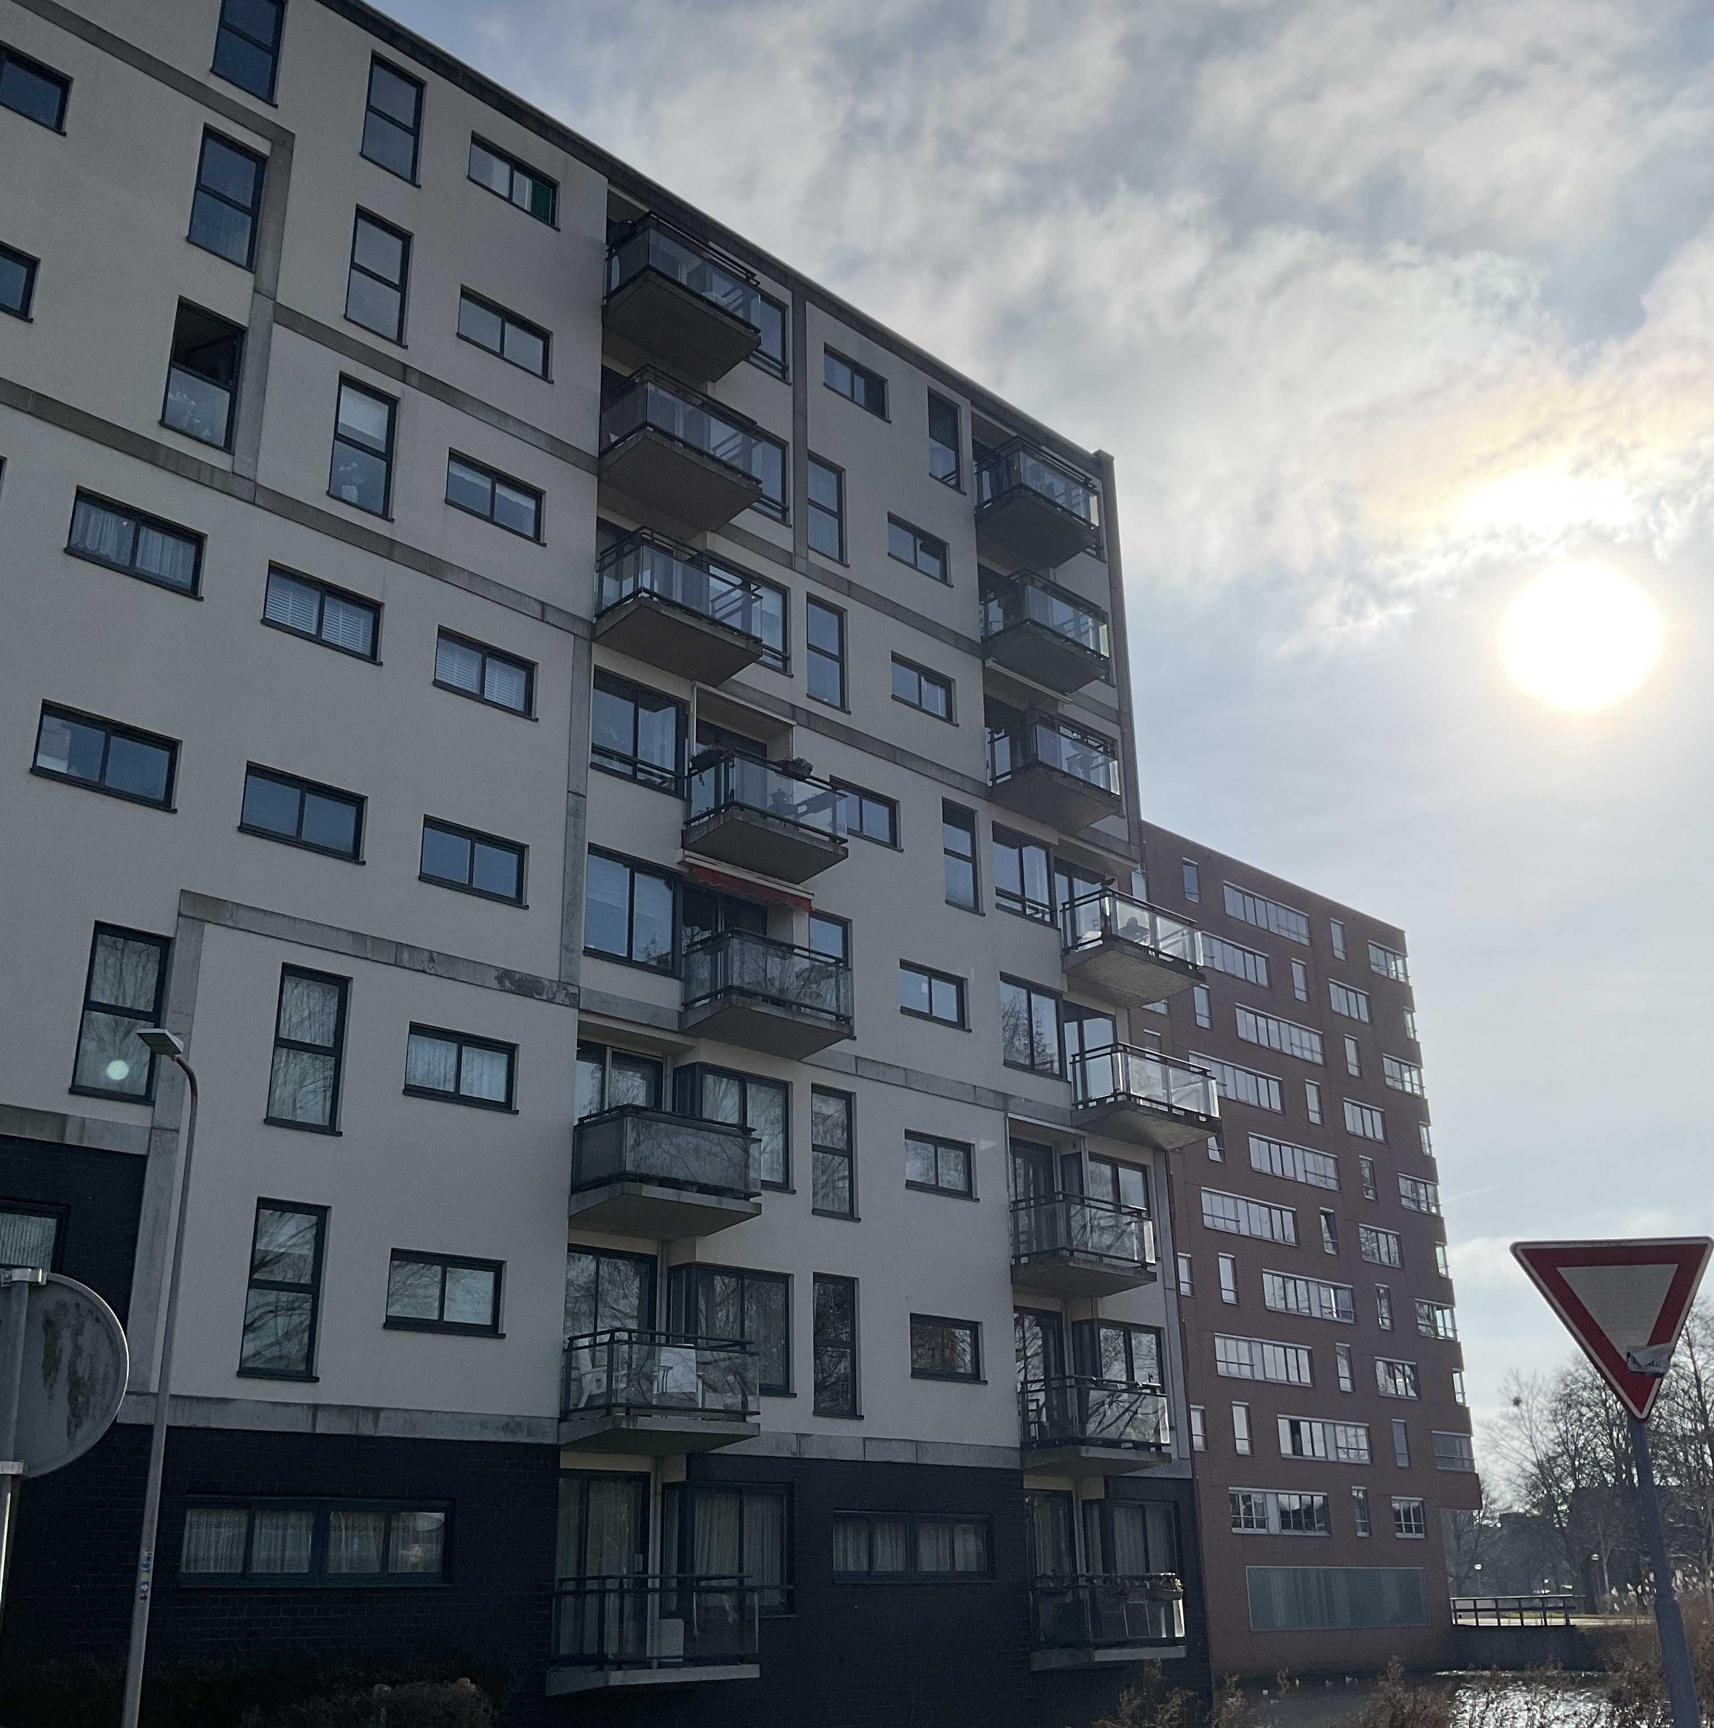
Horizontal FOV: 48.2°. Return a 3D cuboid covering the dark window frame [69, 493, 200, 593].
[{"bbox_3d":[-8.844,-3.899,23.552,0.140,0.917,1.720,-20,-28,41],"label":"dark window frame"}]

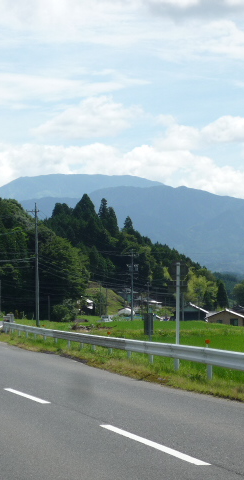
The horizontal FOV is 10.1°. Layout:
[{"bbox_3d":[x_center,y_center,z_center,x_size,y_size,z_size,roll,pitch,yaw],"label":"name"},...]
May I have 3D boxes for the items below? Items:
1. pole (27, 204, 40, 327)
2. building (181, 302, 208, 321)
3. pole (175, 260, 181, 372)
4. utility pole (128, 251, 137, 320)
[{"bbox_3d":[-8.276,2.473,135.000,1.200,11.956,0.400,0,-3,0],"label":"pole"},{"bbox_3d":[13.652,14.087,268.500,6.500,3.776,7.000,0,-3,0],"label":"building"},{"bbox_3d":[1.376,1.884,34.200,0.100,2.659,0.100,0,-3,0],"label":"pole"},{"bbox_3d":[1.582,6.764,205.000,1.300,10.719,0.500,0,-3,0],"label":"utility pole"}]

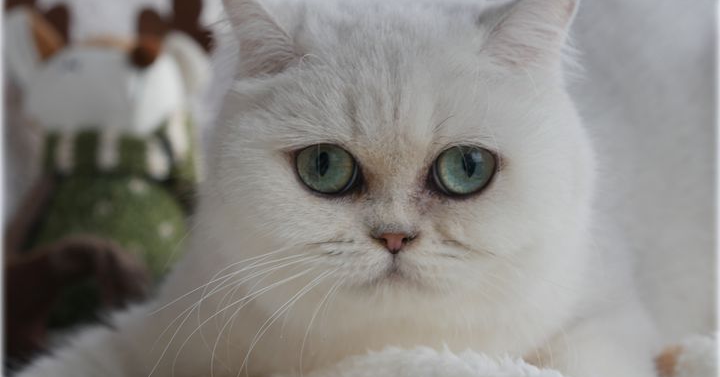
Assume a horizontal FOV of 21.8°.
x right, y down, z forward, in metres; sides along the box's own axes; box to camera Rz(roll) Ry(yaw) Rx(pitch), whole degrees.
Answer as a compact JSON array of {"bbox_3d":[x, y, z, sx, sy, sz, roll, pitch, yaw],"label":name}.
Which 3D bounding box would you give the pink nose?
[{"bbox_3d":[0.011,0.017,0.592,0.013,0.007,0.009,1,2,1],"label":"pink nose"}]

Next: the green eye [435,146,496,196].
[{"bbox_3d":[0.034,-0.005,0.607,0.021,0.016,0.013,1,2,-3],"label":"green eye"}]

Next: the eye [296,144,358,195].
[{"bbox_3d":[-0.011,-0.006,0.607,0.020,0.016,0.013,1,2,5],"label":"eye"}]

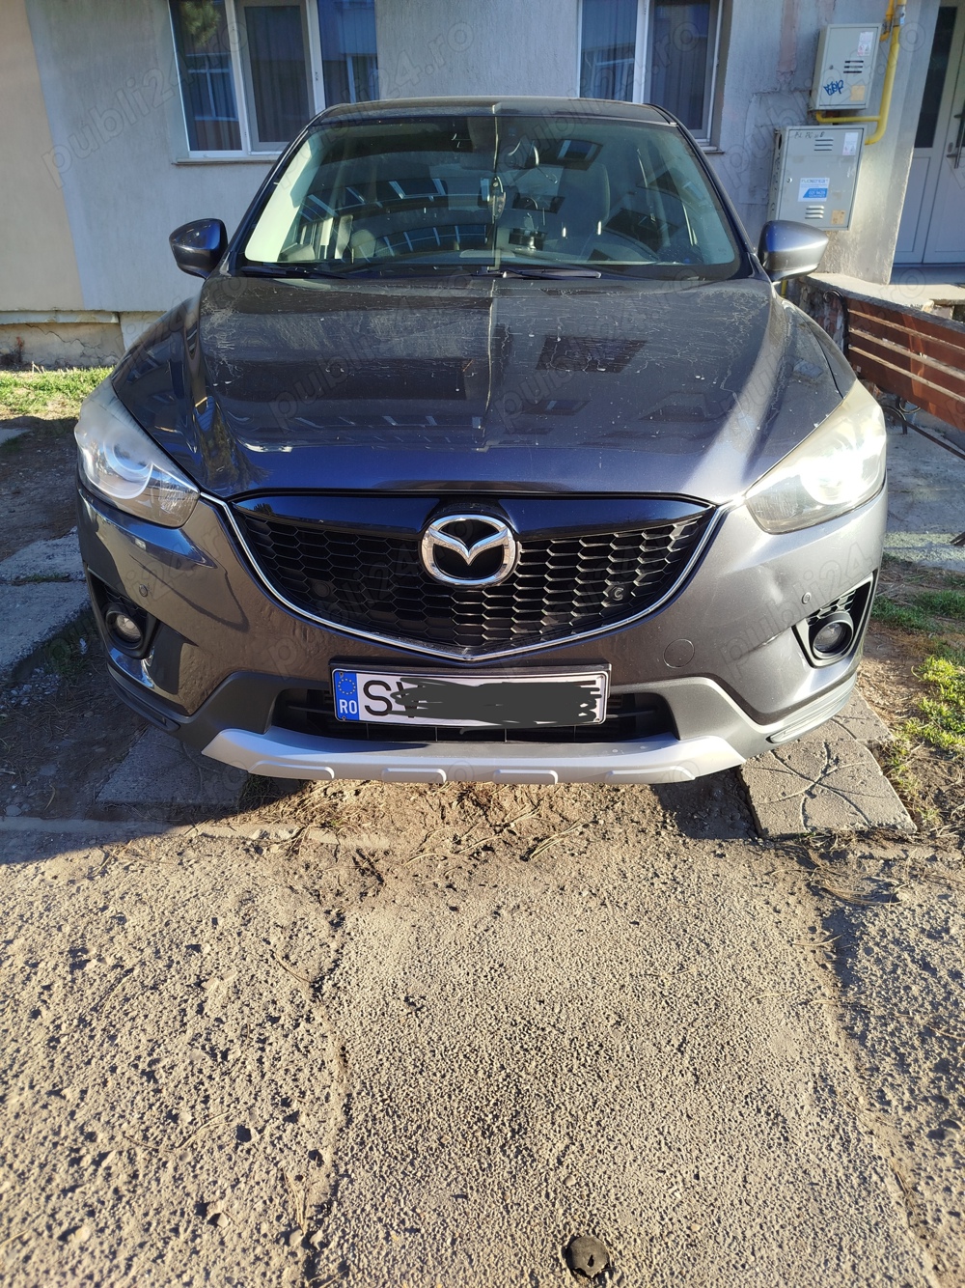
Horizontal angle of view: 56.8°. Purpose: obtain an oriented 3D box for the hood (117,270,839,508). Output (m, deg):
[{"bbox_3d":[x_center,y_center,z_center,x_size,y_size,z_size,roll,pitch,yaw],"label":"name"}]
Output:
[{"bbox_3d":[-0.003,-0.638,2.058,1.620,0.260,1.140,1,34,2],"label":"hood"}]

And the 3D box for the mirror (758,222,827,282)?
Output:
[{"bbox_3d":[0.979,-1.239,2.811,0.230,0.180,0.160,1,25,2],"label":"mirror"}]

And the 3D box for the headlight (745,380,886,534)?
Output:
[{"bbox_3d":[0.677,-0.391,1.840,0.370,0.250,0.500,1,25,2],"label":"headlight"}]

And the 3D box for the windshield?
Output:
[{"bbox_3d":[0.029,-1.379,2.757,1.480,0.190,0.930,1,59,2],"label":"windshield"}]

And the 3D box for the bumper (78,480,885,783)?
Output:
[{"bbox_3d":[-0.016,-0.078,1.892,1.780,0.550,0.570,1,25,2],"label":"bumper"}]

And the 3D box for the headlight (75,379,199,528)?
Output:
[{"bbox_3d":[-0.702,-0.411,1.881,0.370,0.250,0.500,1,25,2],"label":"headlight"}]

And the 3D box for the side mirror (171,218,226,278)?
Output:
[{"bbox_3d":[-0.915,-1.271,2.866,0.220,0.175,0.160,1,25,2],"label":"side mirror"}]

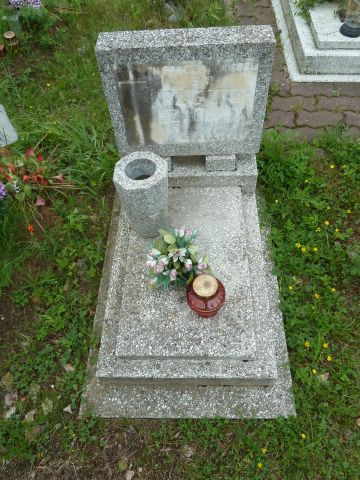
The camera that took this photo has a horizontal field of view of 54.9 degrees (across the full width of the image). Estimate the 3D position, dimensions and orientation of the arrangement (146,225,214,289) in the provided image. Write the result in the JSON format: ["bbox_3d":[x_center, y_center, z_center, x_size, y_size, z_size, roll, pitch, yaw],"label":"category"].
[{"bbox_3d":[-0.002,0.059,1.115,0.209,0.134,0.198,-1,58,3],"label":"arrangement"}]

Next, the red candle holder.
[{"bbox_3d":[0.077,0.169,1.030,0.112,0.152,0.112,-1,58,3],"label":"red candle holder"}]

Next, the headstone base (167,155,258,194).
[{"bbox_3d":[0.029,-0.264,1.283,0.480,0.099,0.177,-1,58,3],"label":"headstone base"}]

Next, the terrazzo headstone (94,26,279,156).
[{"bbox_3d":[0.025,-0.444,1.171,0.503,0.451,0.106,-1,55,3],"label":"terrazzo headstone"}]

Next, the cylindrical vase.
[{"bbox_3d":[-0.111,-0.140,1.167,0.164,0.271,0.164,-2,58,3],"label":"cylindrical vase"}]

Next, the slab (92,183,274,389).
[{"bbox_3d":[0.026,0.124,1.221,0.535,0.117,0.696,-1,58,3],"label":"slab"}]

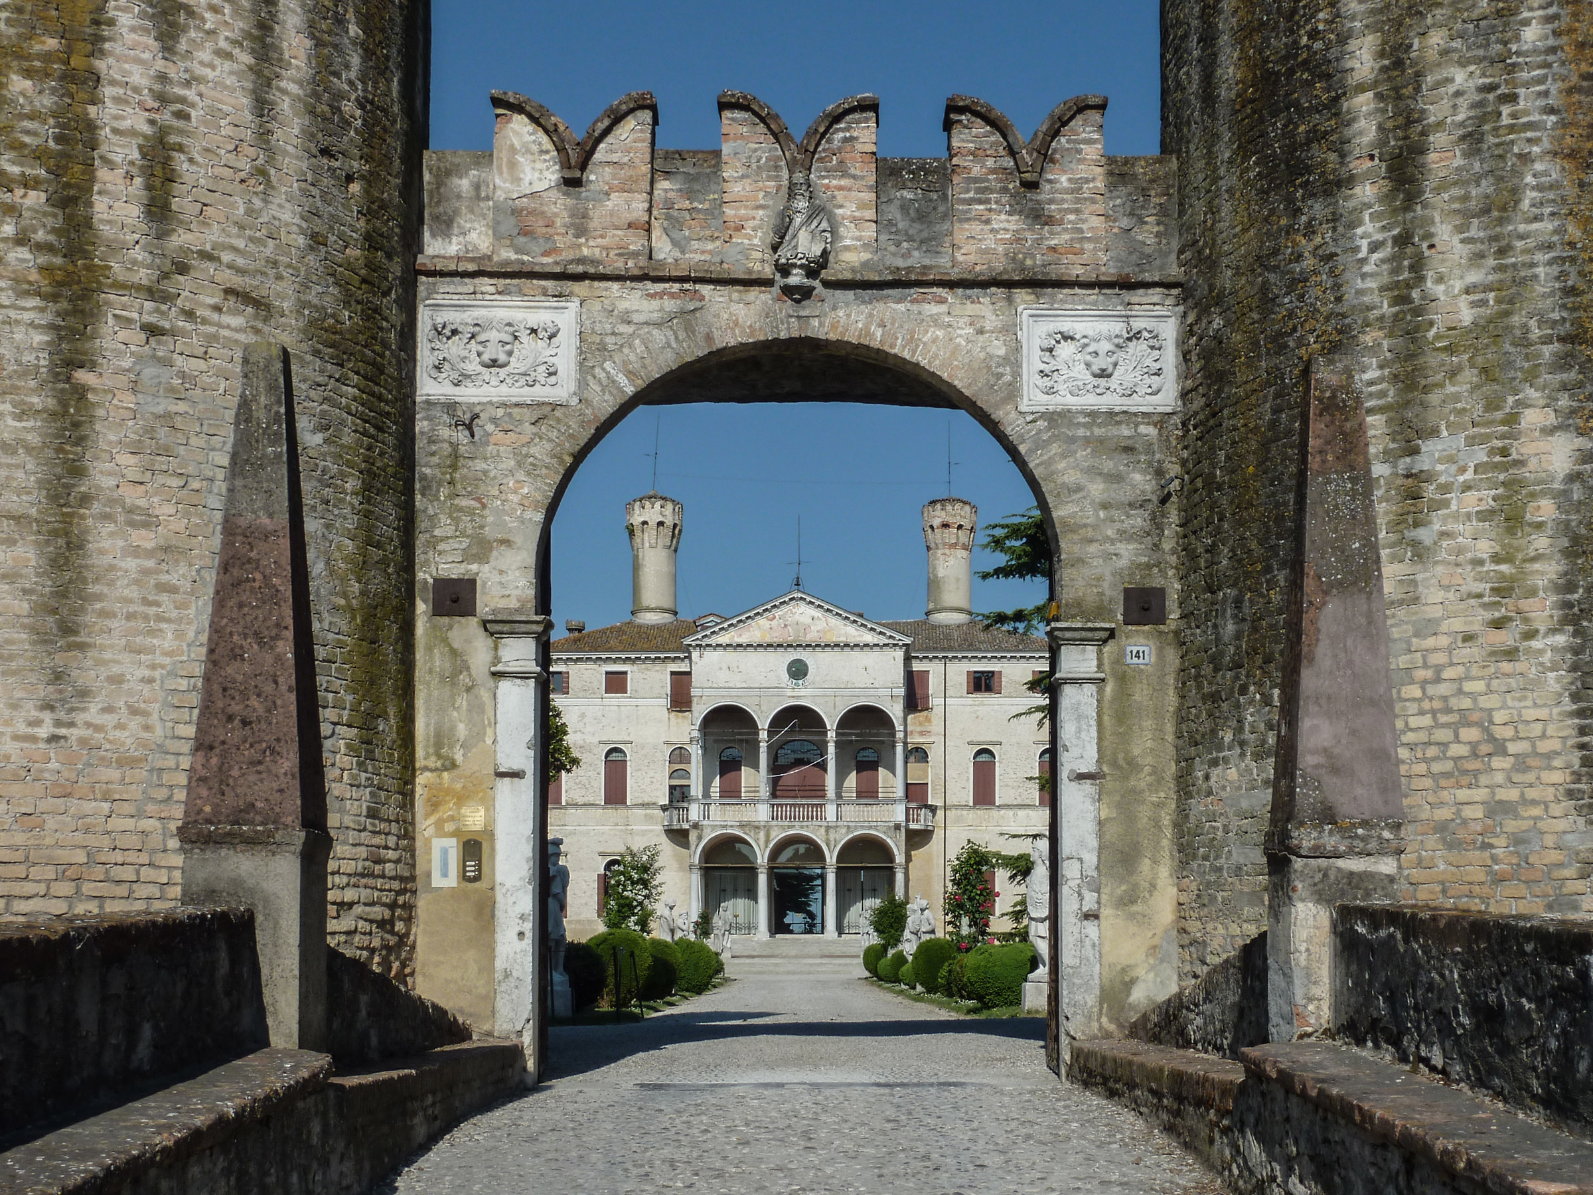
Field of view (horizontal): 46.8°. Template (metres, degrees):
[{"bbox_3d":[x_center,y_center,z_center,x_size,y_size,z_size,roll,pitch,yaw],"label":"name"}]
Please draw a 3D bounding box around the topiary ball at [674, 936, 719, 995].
[{"bbox_3d":[-2.120,7.845,39.200,0.981,1.193,1.000,0,-9,0],"label":"topiary ball"}]

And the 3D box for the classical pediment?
[{"bbox_3d":[0.027,0.951,80.400,9.850,2.500,1.500,0,-2,0],"label":"classical pediment"}]

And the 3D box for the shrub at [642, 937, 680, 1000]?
[{"bbox_3d":[-2.727,7.366,36.500,1.050,1.240,1.050,0,-2,0],"label":"shrub"}]

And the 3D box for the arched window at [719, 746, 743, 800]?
[{"bbox_3d":[-2.720,7.330,76.500,1.040,2.450,0.220,0,-3,0],"label":"arched window"}]

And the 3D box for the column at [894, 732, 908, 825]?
[{"bbox_3d":[4.560,7.899,80.300,0.600,4.000,0.600,0,-2,0],"label":"column"}]

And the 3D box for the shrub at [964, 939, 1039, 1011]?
[{"bbox_3d":[3.327,6.176,30.100,1.262,1.099,1.300,0,-9,0],"label":"shrub"}]

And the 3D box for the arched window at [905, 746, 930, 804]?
[{"bbox_3d":[5.306,7.756,80.500,1.120,2.500,0.220,0,-2,0],"label":"arched window"}]

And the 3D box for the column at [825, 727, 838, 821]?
[{"bbox_3d":[1.520,7.709,80.300,0.600,4.050,0.600,0,-2,0],"label":"column"}]

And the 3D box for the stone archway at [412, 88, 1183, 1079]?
[{"bbox_3d":[0.009,-0.100,12.900,5.200,6.700,1.000,0,-2,0],"label":"stone archway"}]

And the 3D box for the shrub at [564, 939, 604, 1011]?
[{"bbox_3d":[-3.248,5.620,27.300,0.920,1.050,0.920,0,-2,0],"label":"shrub"}]

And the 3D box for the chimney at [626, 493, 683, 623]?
[{"bbox_3d":[-6.570,-1.832,86.000,2.600,6.050,2.600,0,-2,0],"label":"chimney"}]

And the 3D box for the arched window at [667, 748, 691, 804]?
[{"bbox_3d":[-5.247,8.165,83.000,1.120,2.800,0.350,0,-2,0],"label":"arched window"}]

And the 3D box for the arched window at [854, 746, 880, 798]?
[{"bbox_3d":[3.228,8.141,84.500,1.150,2.500,0.250,0,-6,0],"label":"arched window"}]

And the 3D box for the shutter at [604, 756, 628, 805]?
[{"bbox_3d":[-7.892,8.000,80.500,1.000,2.130,0.100,0,-2,0],"label":"shutter"}]

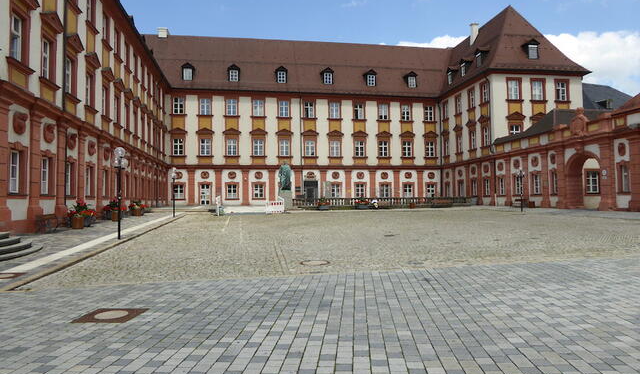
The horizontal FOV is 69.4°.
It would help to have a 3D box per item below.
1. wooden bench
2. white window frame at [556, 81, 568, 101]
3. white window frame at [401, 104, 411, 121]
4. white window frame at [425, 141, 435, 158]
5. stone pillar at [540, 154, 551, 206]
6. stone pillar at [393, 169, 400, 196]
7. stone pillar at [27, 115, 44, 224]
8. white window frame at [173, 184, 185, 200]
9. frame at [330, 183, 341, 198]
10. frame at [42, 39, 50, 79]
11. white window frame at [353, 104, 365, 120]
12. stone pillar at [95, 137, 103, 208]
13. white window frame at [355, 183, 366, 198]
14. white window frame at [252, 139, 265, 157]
[{"bbox_3d":[-11.359,1.560,19.281,0.550,0.790,1.400,0,-2,-10],"label":"wooden bench"},{"bbox_3d":[26.540,-10.412,50.709,1.220,2.100,0.180,0,-2,-10],"label":"white window frame"},{"bbox_3d":[10.672,-9.166,57.291,1.212,1.991,0.150,0,-2,-10],"label":"white window frame"},{"bbox_3d":[14.690,-5.034,61.556,1.340,2.030,0.200,0,-2,-10],"label":"white window frame"},{"bbox_3d":[18.013,-0.559,36.920,0.400,4.433,0.950,0,-2,-8],"label":"stone pillar"},{"bbox_3d":[9.609,-0.096,57.489,0.897,4.169,0.400,0,-2,-10],"label":"stone pillar"},{"bbox_3d":[-11.759,-0.787,19.152,0.280,4.550,0.880,0,-2,-10],"label":"stone pillar"},{"bbox_3d":[-16.213,0.564,53.263,1.222,1.706,0.150,0,-2,-10],"label":"white window frame"},{"bbox_3d":[1.991,0.516,55.440,1.191,1.704,0.150,0,-2,-10],"label":"frame"},{"bbox_3d":[-12.485,-5.791,20.919,0.170,2.000,1.220,0,-2,-10],"label":"frame"},{"bbox_3d":[4.883,-9.306,57.270,1.303,1.895,0.150,0,-2,-10],"label":"white window frame"},{"bbox_3d":[-13.480,-0.589,28.131,0.300,4.750,0.900,0,-2,-10],"label":"stone pillar"},{"bbox_3d":[4.964,0.521,55.964,1.202,1.712,0.150,0,-2,-10],"label":"white window frame"},{"bbox_3d":[-7.514,-4.796,57.085,1.250,2.020,0.170,0,-2,-10],"label":"white window frame"}]

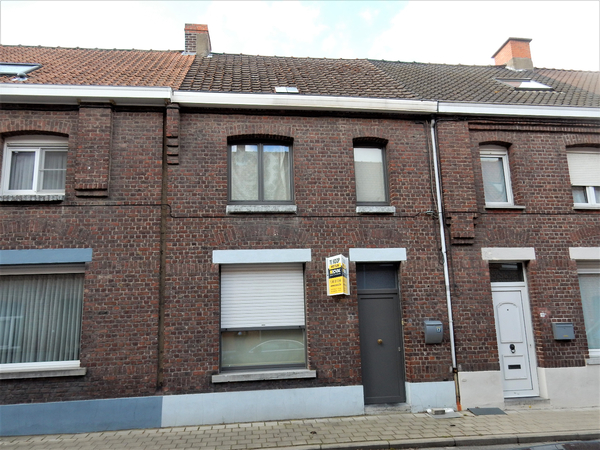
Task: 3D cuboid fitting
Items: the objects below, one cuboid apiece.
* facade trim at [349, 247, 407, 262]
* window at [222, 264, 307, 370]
[{"bbox_3d":[1.526,0.580,8.461,1.122,0.253,0.100,0,-11,-8],"label":"facade trim"},{"bbox_3d":[-0.677,1.727,8.131,1.609,1.978,0.120,0,-11,-8],"label":"window"}]

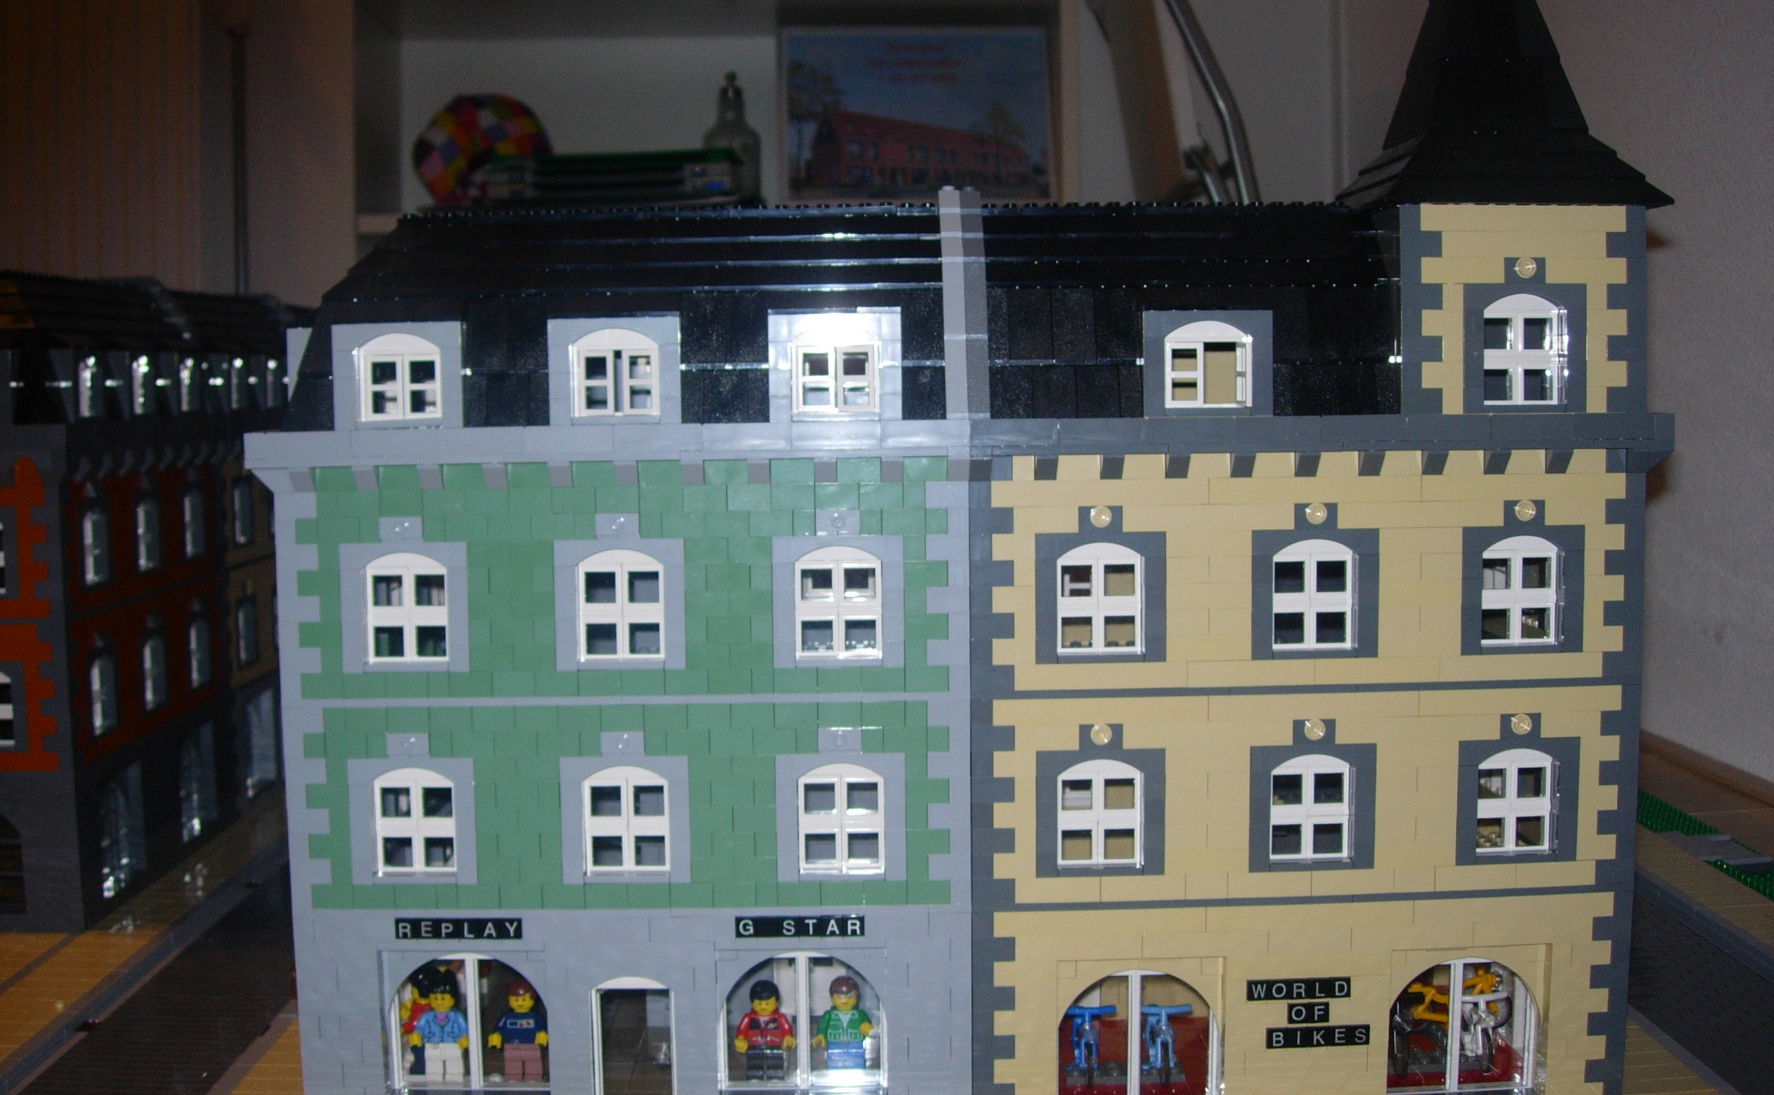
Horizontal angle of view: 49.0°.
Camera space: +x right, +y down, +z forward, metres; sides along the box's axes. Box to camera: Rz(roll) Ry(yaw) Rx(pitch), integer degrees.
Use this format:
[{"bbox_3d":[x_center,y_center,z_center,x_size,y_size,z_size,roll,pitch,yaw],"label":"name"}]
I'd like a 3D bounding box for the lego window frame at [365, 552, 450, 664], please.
[{"bbox_3d":[-0.176,0.022,0.723,0.032,0.041,0.008,-1,4,-1],"label":"lego window frame"}]

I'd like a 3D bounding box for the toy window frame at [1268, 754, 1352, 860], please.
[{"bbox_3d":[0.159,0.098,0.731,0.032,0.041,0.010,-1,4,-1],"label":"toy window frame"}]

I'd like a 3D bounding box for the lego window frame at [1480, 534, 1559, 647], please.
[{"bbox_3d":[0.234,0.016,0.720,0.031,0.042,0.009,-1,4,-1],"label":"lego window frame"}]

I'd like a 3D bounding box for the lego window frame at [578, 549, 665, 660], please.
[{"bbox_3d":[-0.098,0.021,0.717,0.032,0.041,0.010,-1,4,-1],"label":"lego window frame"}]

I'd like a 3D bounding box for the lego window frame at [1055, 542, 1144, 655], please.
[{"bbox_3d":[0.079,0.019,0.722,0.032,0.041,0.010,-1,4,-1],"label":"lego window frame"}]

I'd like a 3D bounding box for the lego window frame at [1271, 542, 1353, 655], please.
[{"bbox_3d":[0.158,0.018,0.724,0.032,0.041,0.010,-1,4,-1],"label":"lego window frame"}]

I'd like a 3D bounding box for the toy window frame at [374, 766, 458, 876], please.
[{"bbox_3d":[-0.175,0.101,0.728,0.032,0.041,0.008,-1,4,-1],"label":"toy window frame"}]

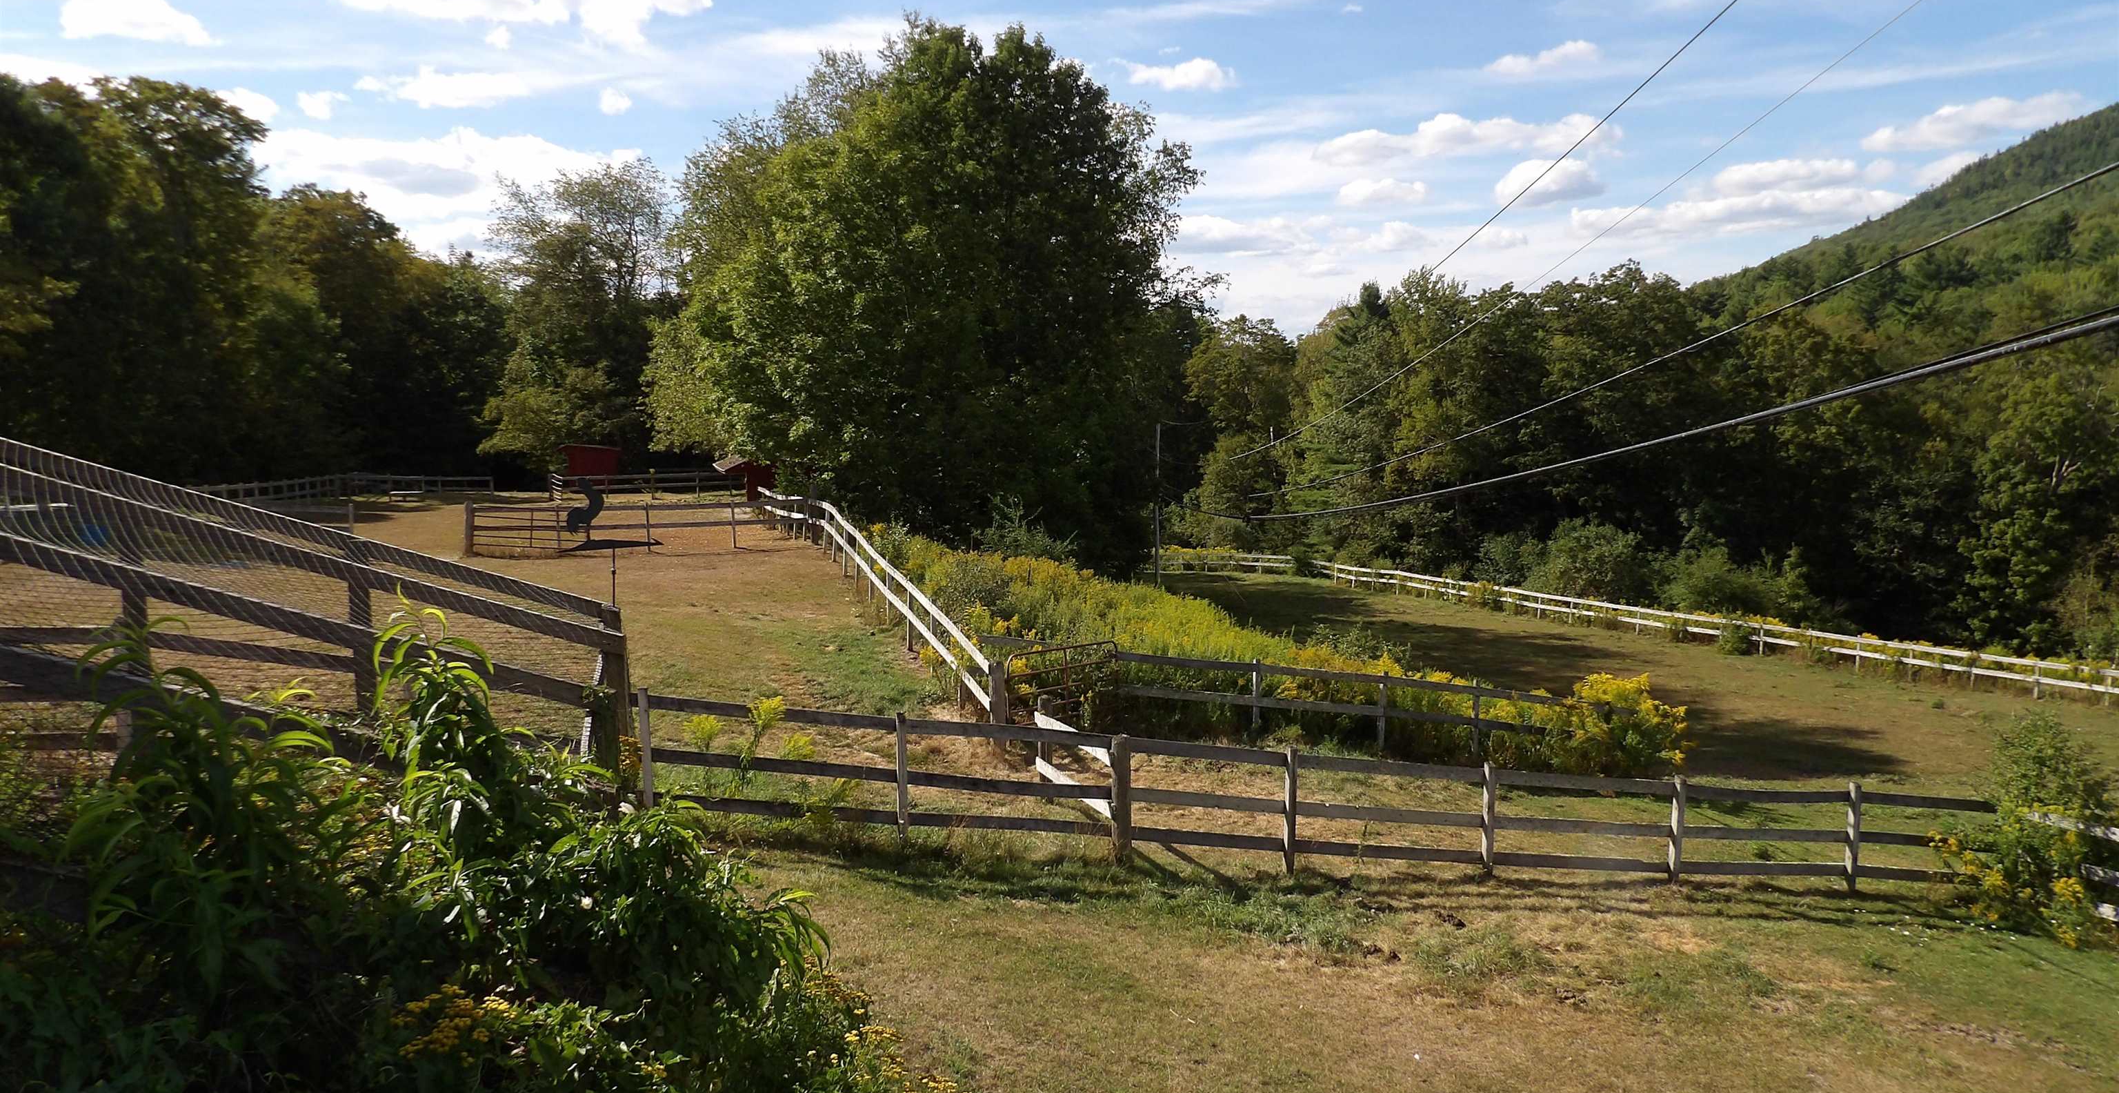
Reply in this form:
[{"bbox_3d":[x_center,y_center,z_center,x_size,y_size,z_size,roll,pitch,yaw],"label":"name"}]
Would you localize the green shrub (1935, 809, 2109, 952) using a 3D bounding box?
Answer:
[{"bbox_3d":[11.970,4.124,18.300,2.100,1.750,1.600,0,4,0],"label":"green shrub"}]

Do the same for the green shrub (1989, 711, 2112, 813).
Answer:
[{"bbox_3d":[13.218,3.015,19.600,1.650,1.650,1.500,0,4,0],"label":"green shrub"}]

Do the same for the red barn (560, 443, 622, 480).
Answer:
[{"bbox_3d":[-26.148,-4.389,82.000,3.300,2.800,3.800,-1,4,-15],"label":"red barn"}]

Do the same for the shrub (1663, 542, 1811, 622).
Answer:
[{"bbox_3d":[30.763,1.850,67.000,6.700,3.900,5.000,0,4,0],"label":"shrub"}]

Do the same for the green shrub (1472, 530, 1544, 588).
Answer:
[{"bbox_3d":[25.391,0.888,83.000,4.200,3.600,3.600,0,4,0],"label":"green shrub"}]

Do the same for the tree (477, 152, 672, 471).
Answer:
[{"bbox_3d":[-29.182,-13.588,89.000,12.000,19.500,11.000,0,4,0],"label":"tree"}]

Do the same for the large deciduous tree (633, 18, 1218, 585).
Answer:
[{"bbox_3d":[-4.718,-8.928,53.000,19.500,19.800,17.500,0,4,0],"label":"large deciduous tree"}]

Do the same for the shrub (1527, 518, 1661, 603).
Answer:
[{"bbox_3d":[27.435,1.021,75.500,7.100,4.800,5.800,0,4,0],"label":"shrub"}]

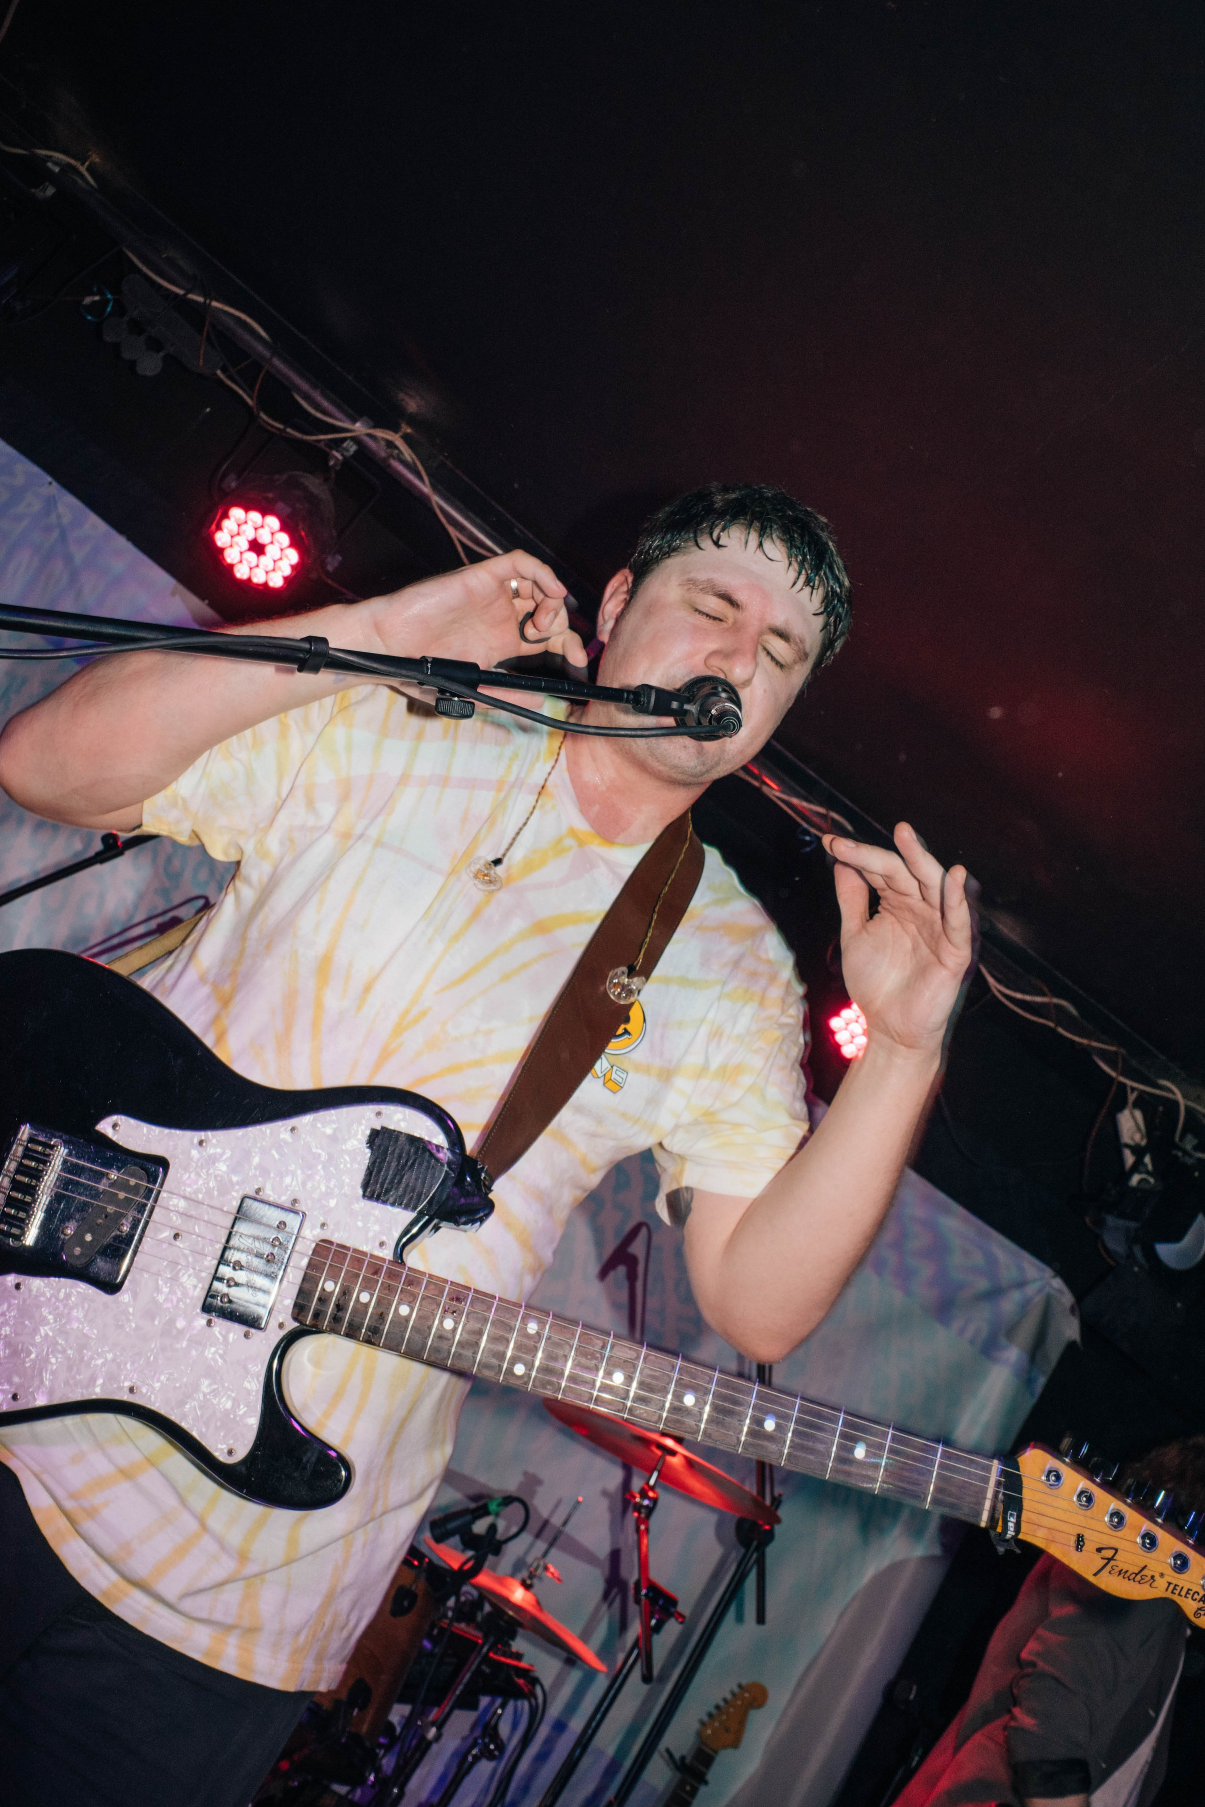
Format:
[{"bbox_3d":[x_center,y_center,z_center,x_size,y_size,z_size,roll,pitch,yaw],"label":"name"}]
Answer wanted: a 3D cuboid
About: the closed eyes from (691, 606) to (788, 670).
[{"bbox_3d":[0.104,-0.206,1.088,0.093,0.025,0.027,27,1,-17],"label":"closed eyes"}]

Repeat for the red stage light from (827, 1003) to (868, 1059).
[{"bbox_3d":[0.515,0.213,2.643,0.185,0.125,0.185,38,-53,-5],"label":"red stage light"}]

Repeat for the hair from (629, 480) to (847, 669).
[{"bbox_3d":[0.113,-0.261,1.160,0.180,0.155,0.190,27,1,-17],"label":"hair"}]

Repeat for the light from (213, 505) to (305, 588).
[{"bbox_3d":[-0.580,-0.647,2.460,0.185,0.125,0.185,43,-50,-19],"label":"light"}]

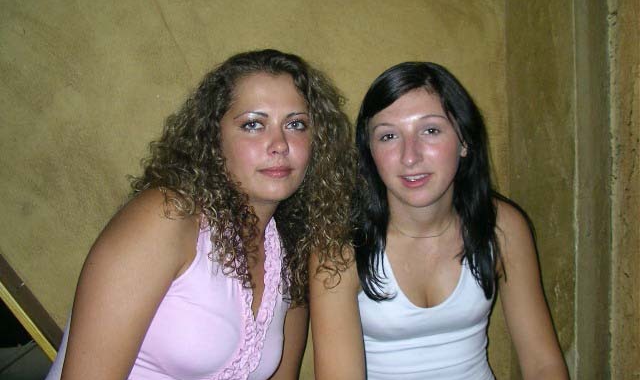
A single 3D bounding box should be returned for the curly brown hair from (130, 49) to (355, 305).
[{"bbox_3d":[-0.118,-0.021,1.080,0.330,0.380,0.270,-2,3,-15],"label":"curly brown hair"}]

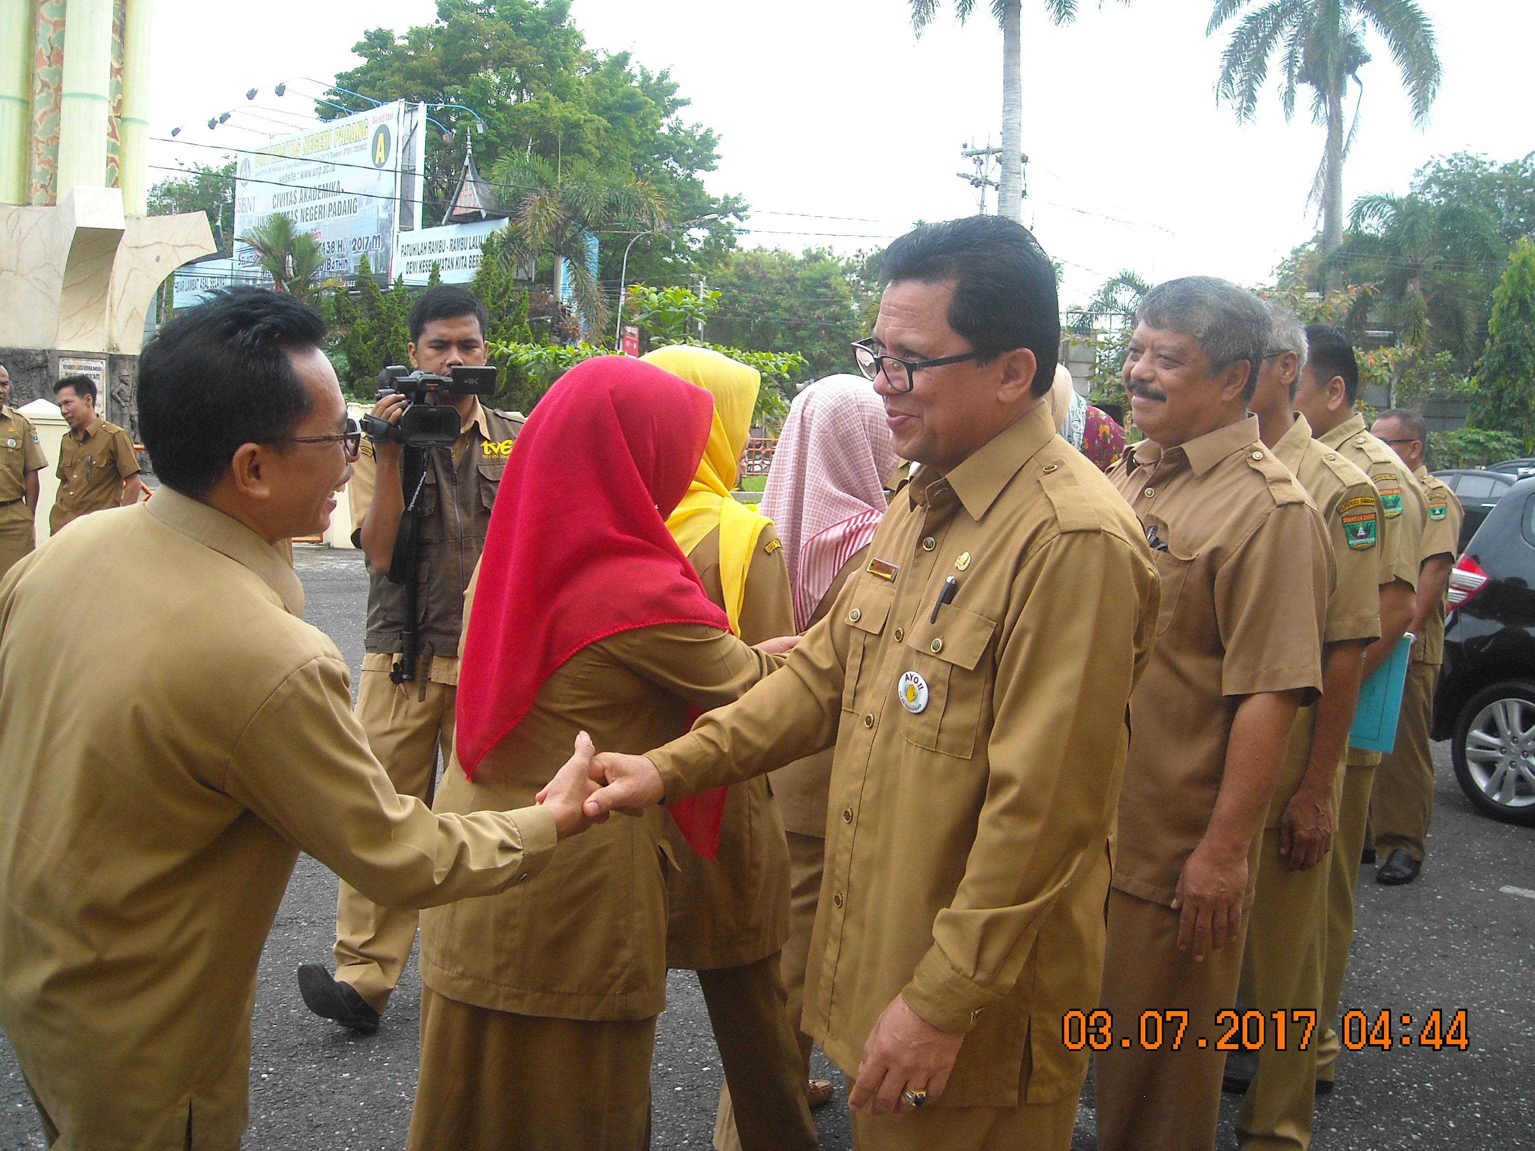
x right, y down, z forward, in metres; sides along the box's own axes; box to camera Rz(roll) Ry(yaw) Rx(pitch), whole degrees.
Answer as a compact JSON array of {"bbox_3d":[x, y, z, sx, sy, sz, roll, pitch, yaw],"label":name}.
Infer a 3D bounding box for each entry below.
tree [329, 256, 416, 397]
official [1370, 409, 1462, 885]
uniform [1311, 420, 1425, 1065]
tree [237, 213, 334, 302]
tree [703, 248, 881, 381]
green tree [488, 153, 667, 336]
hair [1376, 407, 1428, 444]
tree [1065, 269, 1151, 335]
[{"bbox_3d":[-5.601,-2.250,21.932,1.250,4.300,1.250,1,2,0],"label":"tree"},{"bbox_3d":[2.214,0.242,5.462,0.400,1.650,0.490,1,2,-16],"label":"official"},{"bbox_3d":[1.248,0.367,3.477,0.380,1.440,0.500,1,2,-10],"label":"uniform"},{"bbox_3d":[-6.817,-2.550,21.921,1.500,4.850,1.500,1,2,0],"label":"tree"},{"bbox_3d":[0.757,-5.359,47.823,6.200,9.300,6.000,1,2,0],"label":"tree"},{"bbox_3d":[-3.067,-3.316,24.890,2.900,6.300,2.900,1,2,0],"label":"green tree"},{"bbox_3d":[2.206,-0.521,5.402,0.190,0.130,0.170,0,3,-26],"label":"hair"},{"bbox_3d":[5.076,-2.116,22.929,1.800,4.600,1.800,1,2,0],"label":"tree"}]

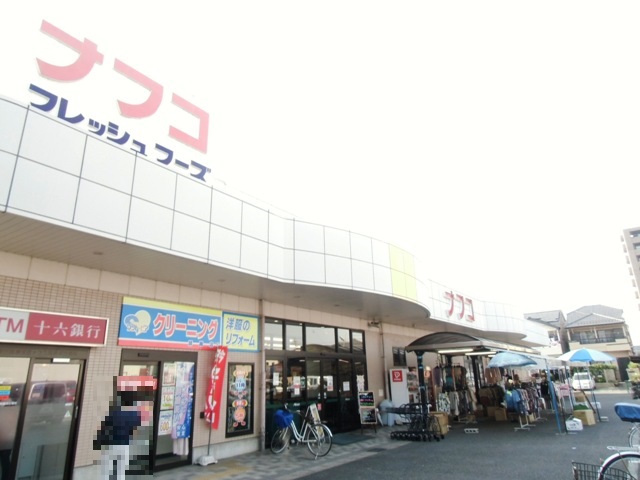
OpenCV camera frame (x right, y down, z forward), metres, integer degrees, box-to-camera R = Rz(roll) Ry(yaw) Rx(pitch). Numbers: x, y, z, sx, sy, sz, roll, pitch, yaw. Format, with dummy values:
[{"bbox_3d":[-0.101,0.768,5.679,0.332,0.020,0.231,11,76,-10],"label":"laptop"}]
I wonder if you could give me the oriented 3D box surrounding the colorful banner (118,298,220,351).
[{"bbox_3d":[-3.037,1.822,9.402,0.100,0.930,2.530,-13,-21,33],"label":"colorful banner"}]

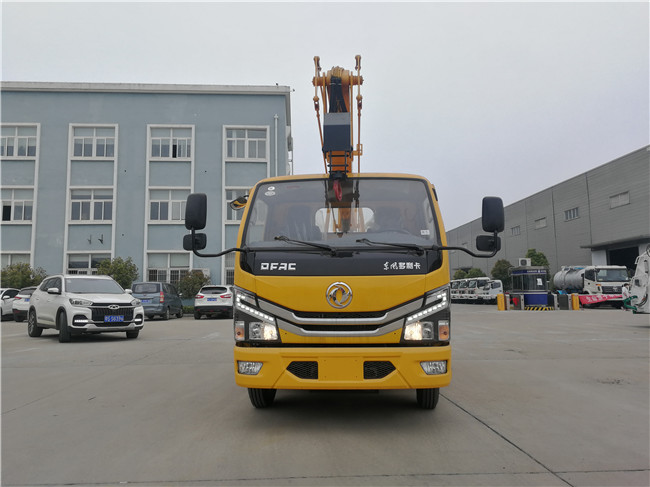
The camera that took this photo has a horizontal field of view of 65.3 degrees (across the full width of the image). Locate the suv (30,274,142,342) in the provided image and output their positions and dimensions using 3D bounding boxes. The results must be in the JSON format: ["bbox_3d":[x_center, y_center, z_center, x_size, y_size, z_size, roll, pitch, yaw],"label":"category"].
[{"bbox_3d":[-6.660,1.710,13.886,1.880,1.740,4.700,5,-8,-43],"label":"suv"}]

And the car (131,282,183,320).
[{"bbox_3d":[-8.813,3.075,27.038,1.670,1.840,4.450,0,-6,-3],"label":"car"}]

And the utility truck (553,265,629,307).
[{"bbox_3d":[18.760,3.179,36.041,2.200,2.850,6.600,-1,-6,-1],"label":"utility truck"}]

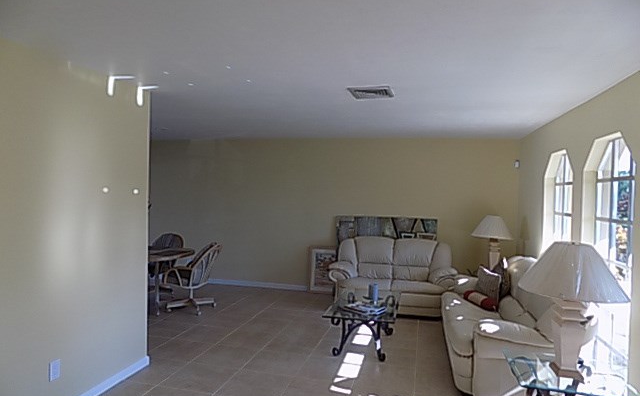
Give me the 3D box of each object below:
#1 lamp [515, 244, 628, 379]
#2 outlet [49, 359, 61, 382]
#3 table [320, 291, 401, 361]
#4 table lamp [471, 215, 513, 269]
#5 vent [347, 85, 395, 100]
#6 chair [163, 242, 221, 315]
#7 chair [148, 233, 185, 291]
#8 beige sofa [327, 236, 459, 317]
[{"bbox_3d":[1.426,0.631,2.404,0.520,0.770,0.520,2,1,14],"label":"lamp"},{"bbox_3d":[-1.763,1.149,2.826,0.012,0.118,0.074,2,1,14],"label":"outlet"},{"bbox_3d":[0.492,1.347,4.570,0.680,0.410,1.230,2,1,14],"label":"table"},{"bbox_3d":[2.341,0.622,5.784,0.520,0.770,0.520,2,1,14],"label":"table lamp"},{"bbox_3d":[0.438,-0.880,3.581,0.350,0.020,0.410,2,1,14],"label":"vent"},{"bbox_3d":[-1.619,1.035,5.645,0.700,0.890,0.580,2,1,14],"label":"chair"},{"bbox_3d":[-2.413,1.001,6.726,0.580,0.890,0.680,2,1,-3],"label":"chair"},{"bbox_3d":[1.021,1.062,5.952,1.680,0.980,0.880,2,1,14],"label":"beige sofa"}]

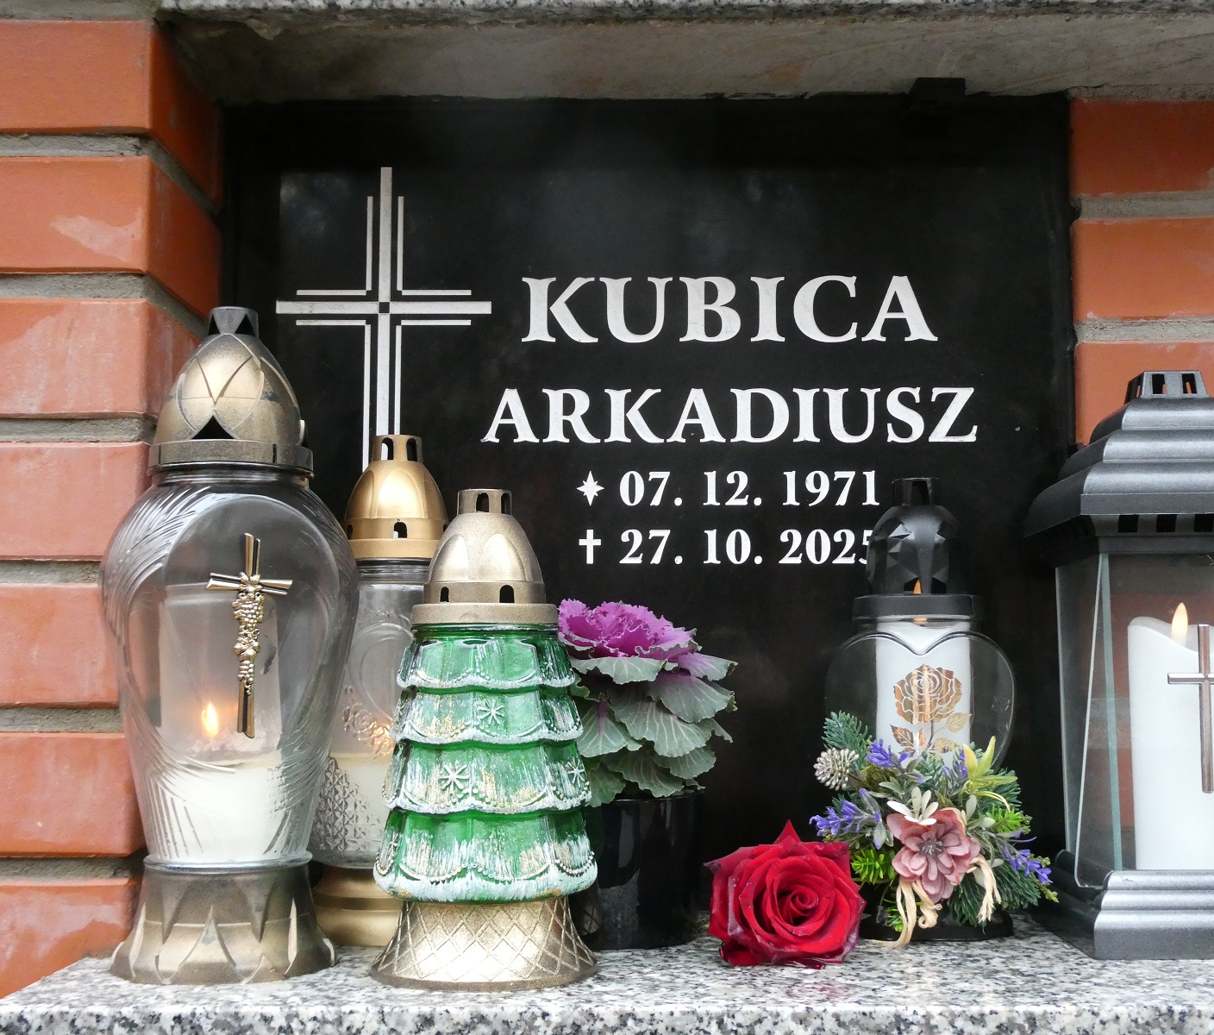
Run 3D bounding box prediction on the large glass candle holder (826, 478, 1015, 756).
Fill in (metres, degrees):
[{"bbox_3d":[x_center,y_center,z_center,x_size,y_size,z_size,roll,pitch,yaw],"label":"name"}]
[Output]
[{"bbox_3d":[0.188,0.110,0.952,0.114,0.265,0.092,0,-5,0],"label":"large glass candle holder"}]

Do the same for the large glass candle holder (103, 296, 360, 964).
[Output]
[{"bbox_3d":[-0.199,0.060,0.840,0.135,0.344,0.130,2,-5,-20],"label":"large glass candle holder"}]

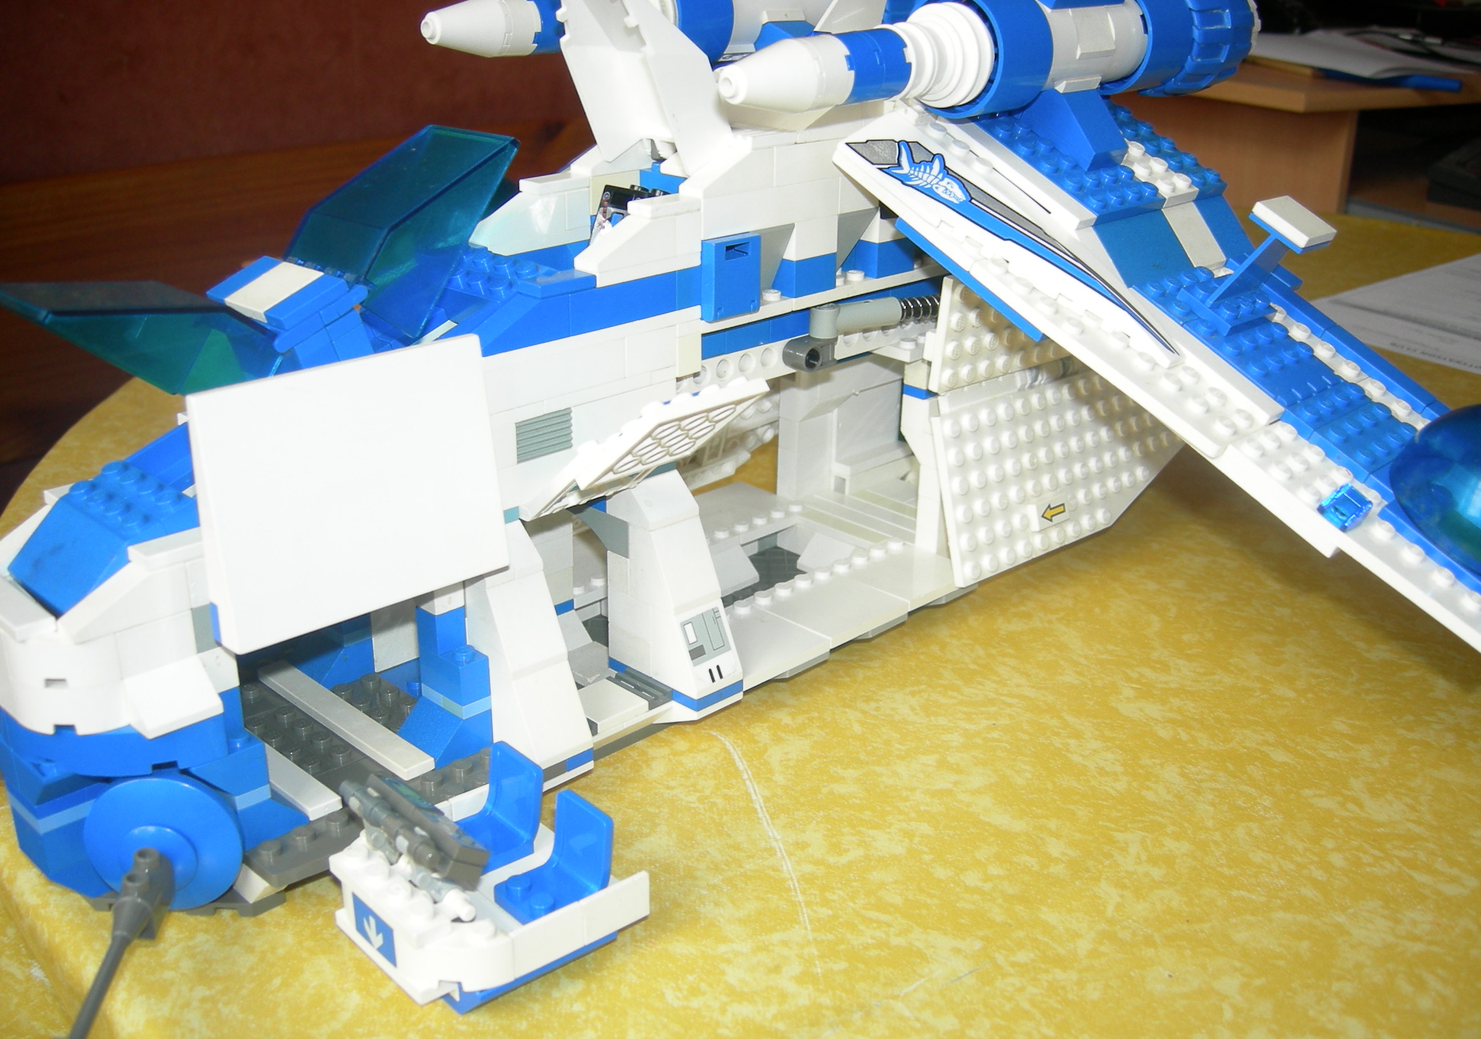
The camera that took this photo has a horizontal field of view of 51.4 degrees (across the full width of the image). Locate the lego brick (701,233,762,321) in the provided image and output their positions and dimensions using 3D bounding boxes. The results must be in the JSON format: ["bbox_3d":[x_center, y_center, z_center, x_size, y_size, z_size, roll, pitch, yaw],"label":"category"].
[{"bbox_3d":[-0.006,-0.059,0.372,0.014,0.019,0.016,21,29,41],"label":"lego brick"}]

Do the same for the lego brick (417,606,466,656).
[{"bbox_3d":[-0.066,0.024,0.343,0.008,0.010,0.008,20,29,41],"label":"lego brick"}]

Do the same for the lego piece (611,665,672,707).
[{"bbox_3d":[-0.025,0.041,0.376,0.016,0.003,0.008,21,29,41],"label":"lego piece"}]

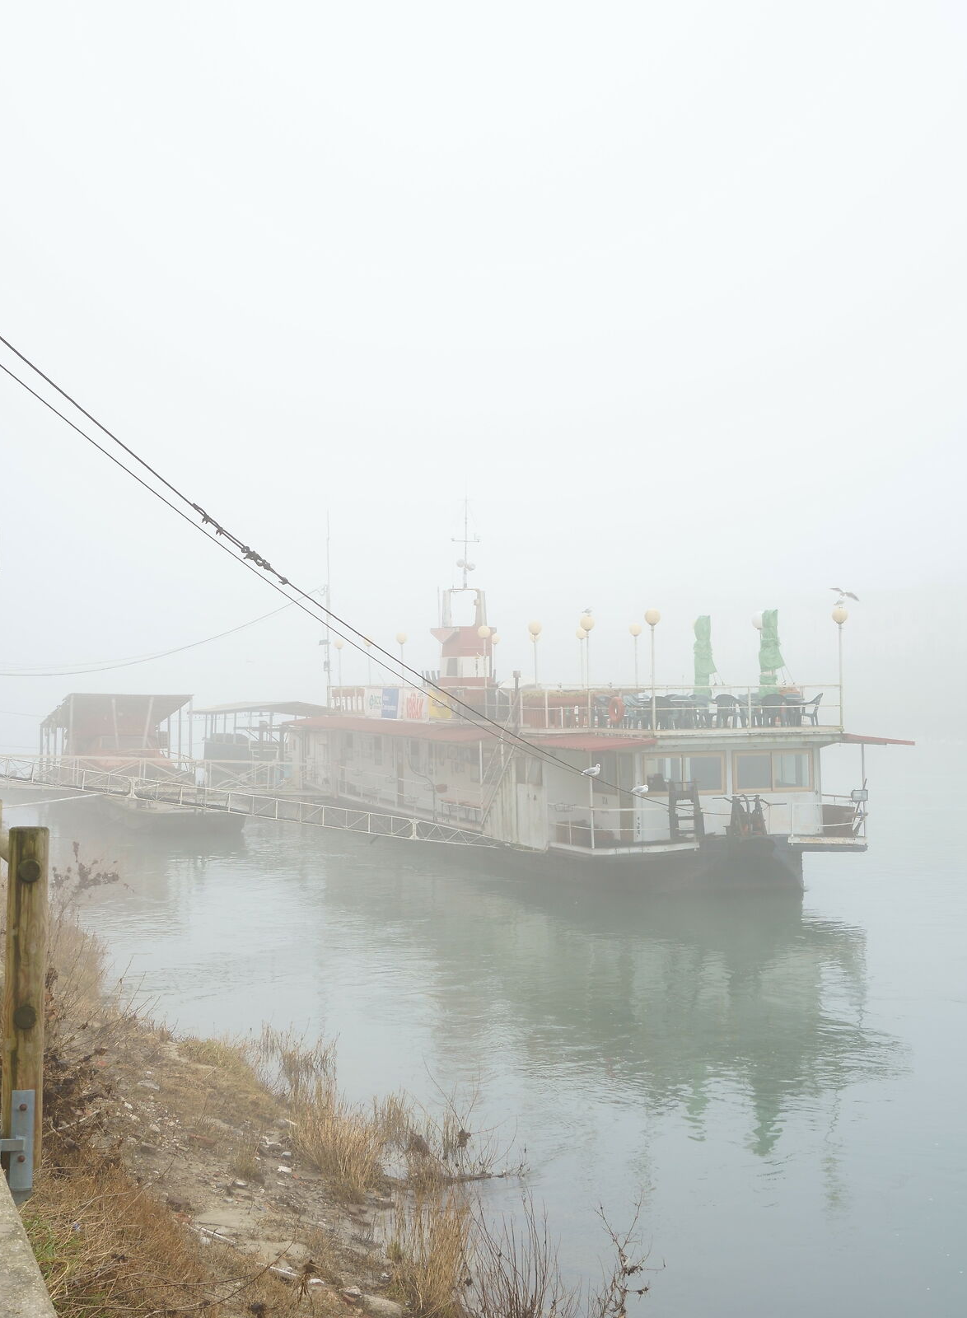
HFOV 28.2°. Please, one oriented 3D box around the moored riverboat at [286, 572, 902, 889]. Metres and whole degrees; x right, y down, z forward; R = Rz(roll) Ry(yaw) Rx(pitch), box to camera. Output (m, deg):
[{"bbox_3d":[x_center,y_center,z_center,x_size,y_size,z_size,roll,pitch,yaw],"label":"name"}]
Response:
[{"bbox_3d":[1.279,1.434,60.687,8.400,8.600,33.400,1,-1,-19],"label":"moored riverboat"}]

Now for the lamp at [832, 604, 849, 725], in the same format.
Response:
[{"bbox_3d":[8.543,0.203,46.000,0.410,2.870,0.410,1,-1,0],"label":"lamp"}]

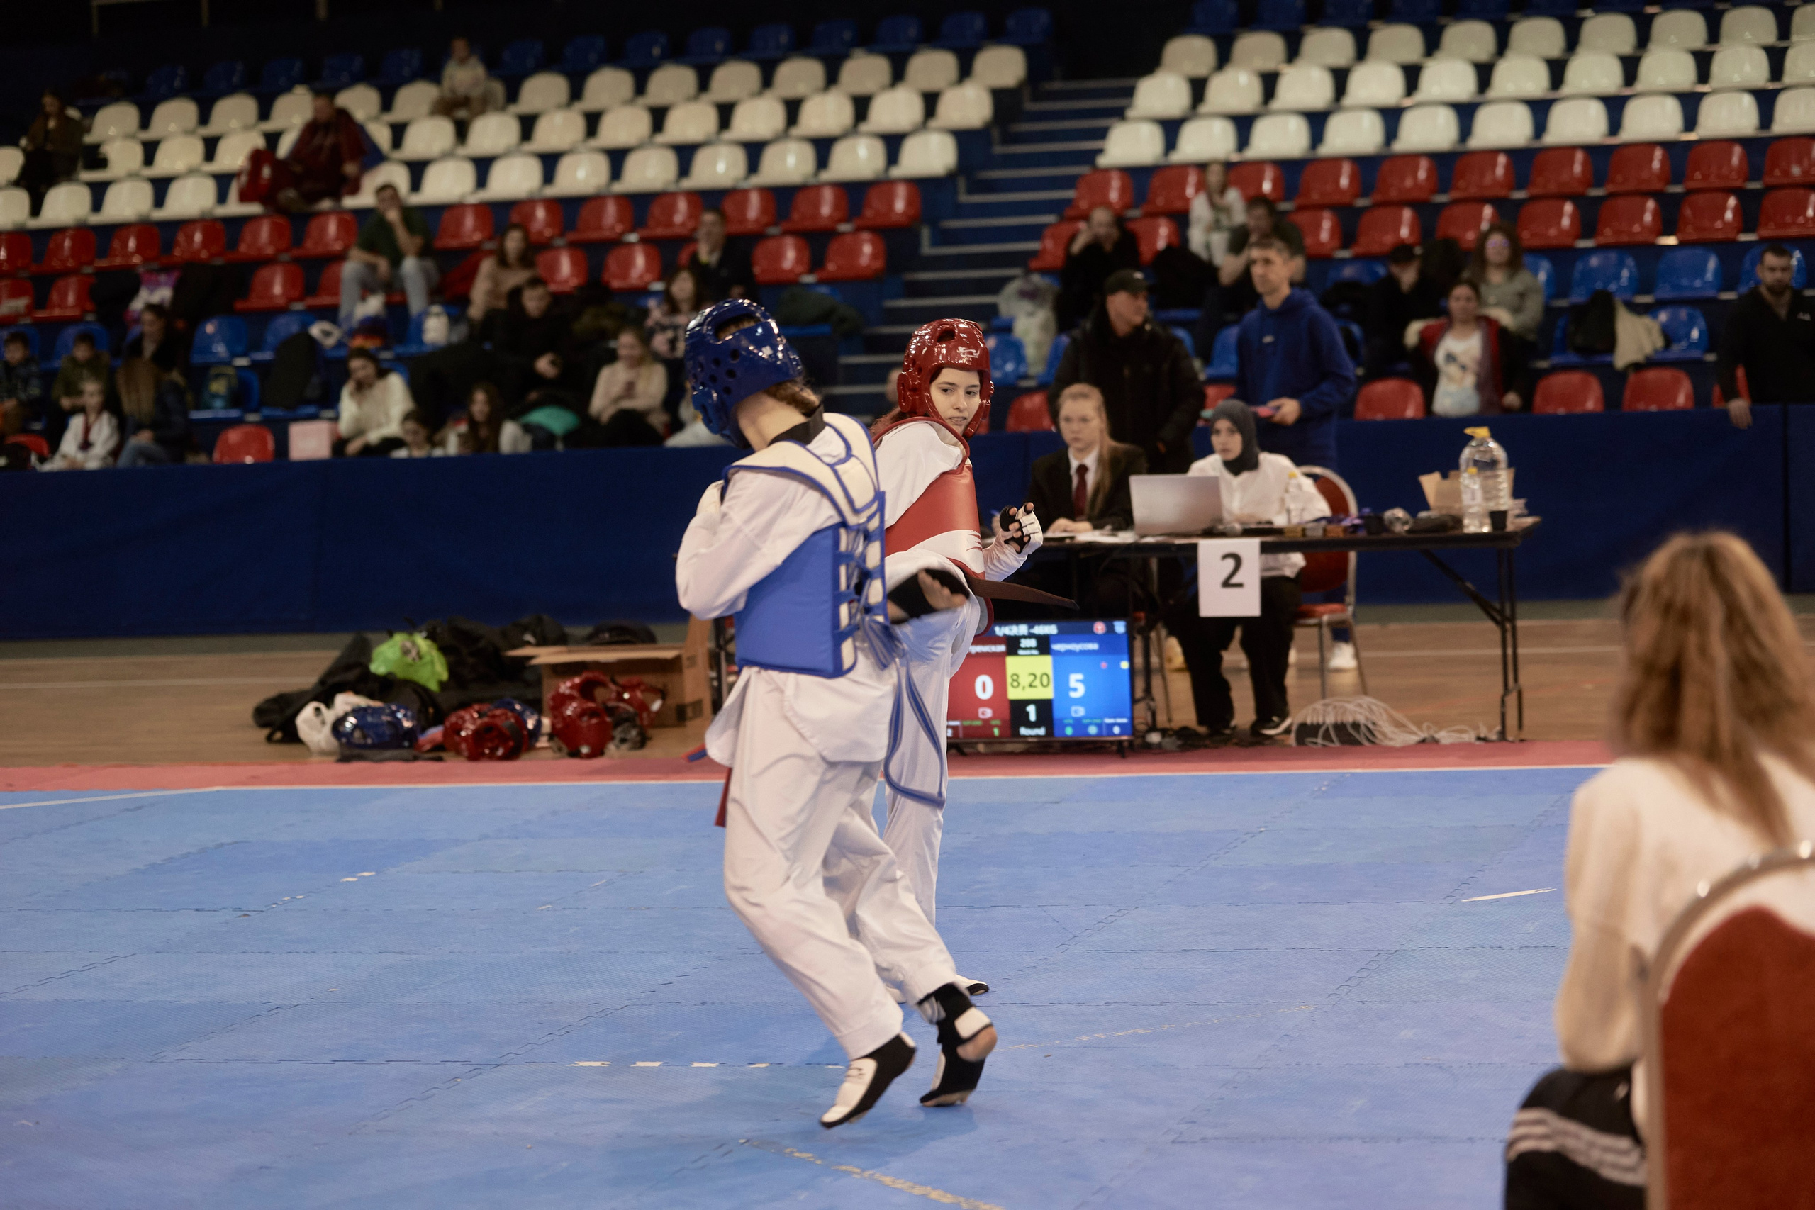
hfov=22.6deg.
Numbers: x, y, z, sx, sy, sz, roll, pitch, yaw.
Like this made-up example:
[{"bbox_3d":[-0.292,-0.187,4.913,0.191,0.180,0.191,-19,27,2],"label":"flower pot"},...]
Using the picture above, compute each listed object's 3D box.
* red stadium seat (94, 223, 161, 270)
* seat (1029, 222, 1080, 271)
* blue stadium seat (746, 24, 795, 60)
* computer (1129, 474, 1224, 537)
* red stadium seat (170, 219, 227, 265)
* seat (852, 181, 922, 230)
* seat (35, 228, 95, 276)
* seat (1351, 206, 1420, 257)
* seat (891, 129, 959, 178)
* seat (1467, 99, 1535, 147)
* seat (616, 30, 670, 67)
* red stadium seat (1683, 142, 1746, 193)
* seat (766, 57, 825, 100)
[{"bbox_3d":[-5.197,-2.388,30.243,0.400,0.310,0.350,-2,4,15],"label":"red stadium seat"},{"bbox_3d":[0.956,-2.222,28.072,0.400,0.330,0.390,-1,4,15],"label":"seat"},{"bbox_3d":[-0.987,-3.944,32.045,0.390,0.302,0.365,-1,4,16],"label":"blue stadium seat"},{"bbox_3d":[1.006,-0.363,16.414,0.320,0.207,0.285,-1,4,18],"label":"computer"},{"bbox_3d":[-4.949,-2.506,31.426,0.390,0.310,0.370,-1,4,16],"label":"red stadium seat"},{"bbox_3d":[-0.133,-2.471,28.058,0.390,0.302,0.365,-1,4,16],"label":"seat"},{"bbox_3d":[-5.574,-2.318,29.795,0.400,0.300,0.380,-2,4,15],"label":"seat"},{"bbox_3d":[2.971,-2.317,28.175,0.390,0.310,0.370,-1,4,16],"label":"seat"},{"bbox_3d":[0.107,-2.877,28.924,0.390,0.302,0.365,-1,4,16],"label":"seat"},{"bbox_3d":[3.904,-3.166,29.874,0.390,0.310,0.370,-1,4,16],"label":"seat"},{"bbox_3d":[-1.930,-4.055,33.133,0.400,0.310,0.350,-2,4,15],"label":"seat"},{"bbox_3d":[4.884,-2.644,27.413,0.400,0.310,0.350,-2,4,15],"label":"red stadium seat"},{"bbox_3d":[-0.768,-3.602,31.045,0.390,0.302,0.365,-1,4,16],"label":"seat"}]

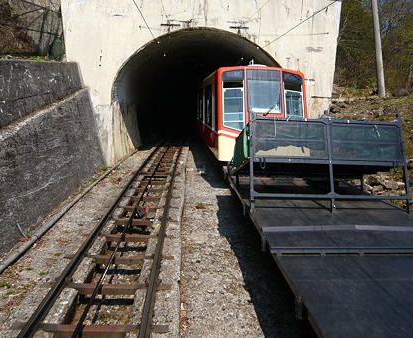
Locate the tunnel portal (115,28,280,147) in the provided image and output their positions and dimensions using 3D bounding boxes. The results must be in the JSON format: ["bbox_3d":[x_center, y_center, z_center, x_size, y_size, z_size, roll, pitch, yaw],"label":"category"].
[{"bbox_3d":[-0.170,-2.800,14.300,6.800,5.000,1.600,1,-2,-3],"label":"tunnel portal"}]

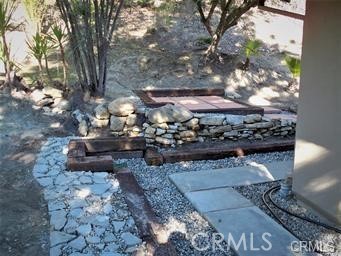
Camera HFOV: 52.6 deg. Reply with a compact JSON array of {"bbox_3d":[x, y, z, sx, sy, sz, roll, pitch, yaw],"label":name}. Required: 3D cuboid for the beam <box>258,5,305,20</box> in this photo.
[{"bbox_3d":[1.126,-1.161,3.475,0.552,0.052,0.050,7,10,-16],"label":"beam"}]

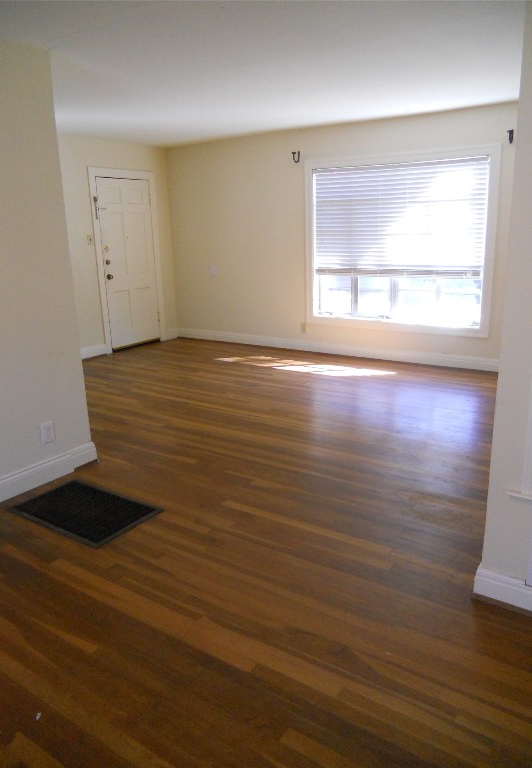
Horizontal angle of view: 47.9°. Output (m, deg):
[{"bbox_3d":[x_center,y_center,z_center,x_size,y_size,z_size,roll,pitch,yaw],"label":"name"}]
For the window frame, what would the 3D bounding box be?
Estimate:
[{"bbox_3d":[1.347,-1.459,6.300,2.064,1.803,0.110,8,18,33],"label":"window frame"}]

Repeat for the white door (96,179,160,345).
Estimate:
[{"bbox_3d":[-1.681,-1.475,7.376,0.045,2.000,0.837,8,18,33],"label":"white door"}]

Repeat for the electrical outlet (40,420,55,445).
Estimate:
[{"bbox_3d":[-1.302,0.290,3.569,0.012,0.121,0.078,8,18,33],"label":"electrical outlet"}]

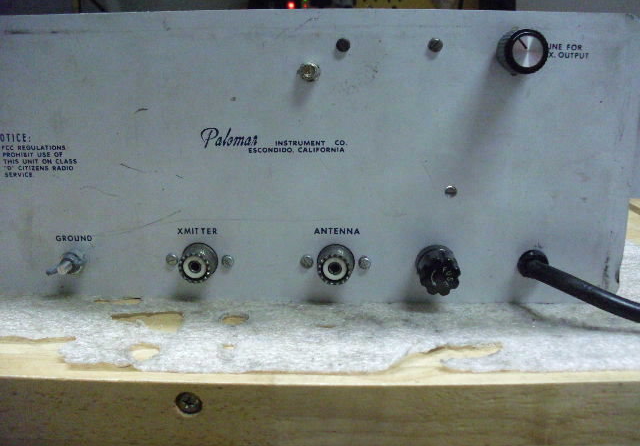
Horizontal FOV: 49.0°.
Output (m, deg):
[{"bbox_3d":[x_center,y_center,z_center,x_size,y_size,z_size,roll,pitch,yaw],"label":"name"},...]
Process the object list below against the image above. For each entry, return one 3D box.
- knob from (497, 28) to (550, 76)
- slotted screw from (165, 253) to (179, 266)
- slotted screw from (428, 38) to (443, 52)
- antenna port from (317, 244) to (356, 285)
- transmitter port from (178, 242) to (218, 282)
[{"bbox_3d":[0.082,-0.069,0.283,0.017,0.017,0.017,1,15,3],"label":"knob"},{"bbox_3d":[-0.068,0.017,0.323,0.006,0.006,0.002,1,15,3],"label":"slotted screw"},{"bbox_3d":[0.048,-0.074,0.292,0.006,0.006,0.002,1,15,3],"label":"slotted screw"},{"bbox_3d":[0.007,0.019,0.315,0.017,0.017,0.011,1,15,3],"label":"antenna port"},{"bbox_3d":[-0.056,0.019,0.319,0.017,0.017,0.011,1,15,3],"label":"transmitter port"}]

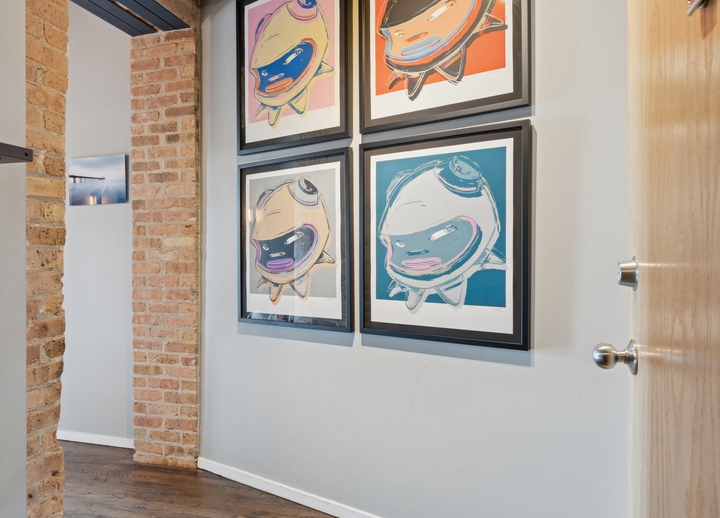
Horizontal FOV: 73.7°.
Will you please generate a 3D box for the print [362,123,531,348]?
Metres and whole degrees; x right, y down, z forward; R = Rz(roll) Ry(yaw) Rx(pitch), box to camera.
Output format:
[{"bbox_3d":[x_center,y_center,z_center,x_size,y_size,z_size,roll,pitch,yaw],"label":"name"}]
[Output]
[{"bbox_3d":[0.294,-0.080,1.808,0.671,0.775,0.034,0,0,33],"label":"print"}]

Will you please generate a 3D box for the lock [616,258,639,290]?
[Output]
[{"bbox_3d":[0.523,0.028,0.943,0.028,0.066,0.066,0,0,19],"label":"lock"}]

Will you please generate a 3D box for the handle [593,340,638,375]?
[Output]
[{"bbox_3d":[0.500,0.192,0.951,0.077,0.069,0.069,0,0,19],"label":"handle"}]

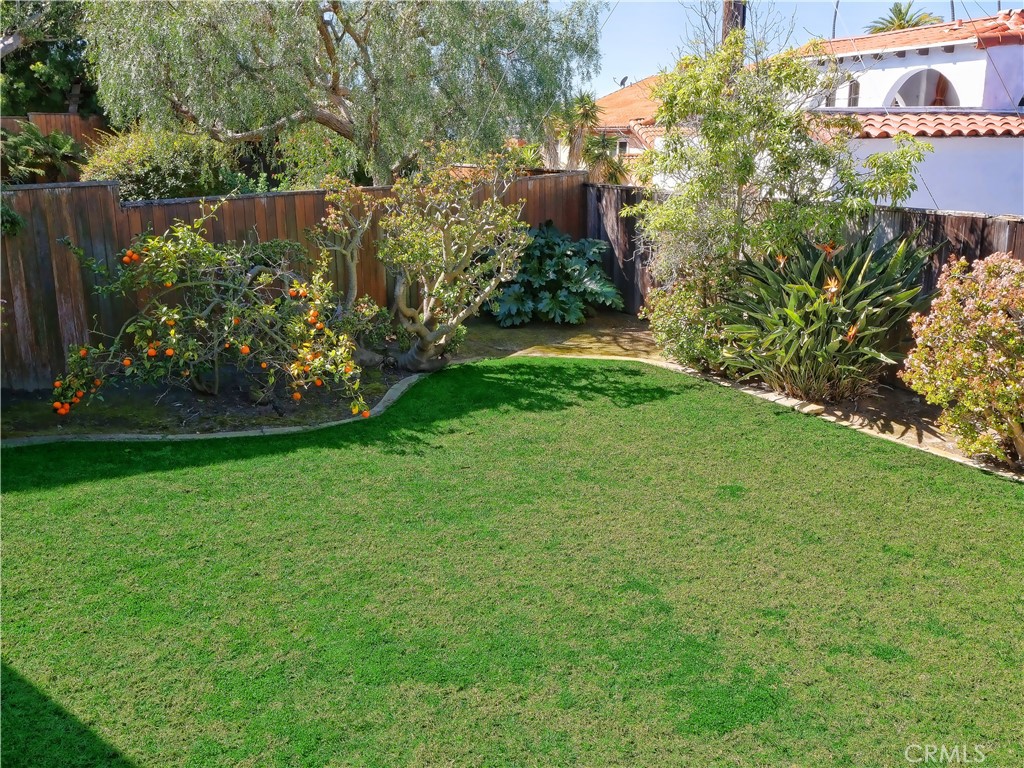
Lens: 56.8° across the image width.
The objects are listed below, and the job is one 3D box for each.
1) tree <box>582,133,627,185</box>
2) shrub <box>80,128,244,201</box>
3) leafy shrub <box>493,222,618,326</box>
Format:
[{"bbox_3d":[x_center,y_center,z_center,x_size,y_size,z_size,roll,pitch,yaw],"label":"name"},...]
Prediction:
[{"bbox_3d":[1.715,-3.355,17.550,0.800,2.500,0.800,2,16,5],"label":"tree"},{"bbox_3d":[-4.834,-2.178,13.206,2.100,2.600,1.900,-6,17,-19],"label":"shrub"},{"bbox_3d":[0.581,-1.631,13.569,1.800,1.350,1.500,1,16,2],"label":"leafy shrub"}]

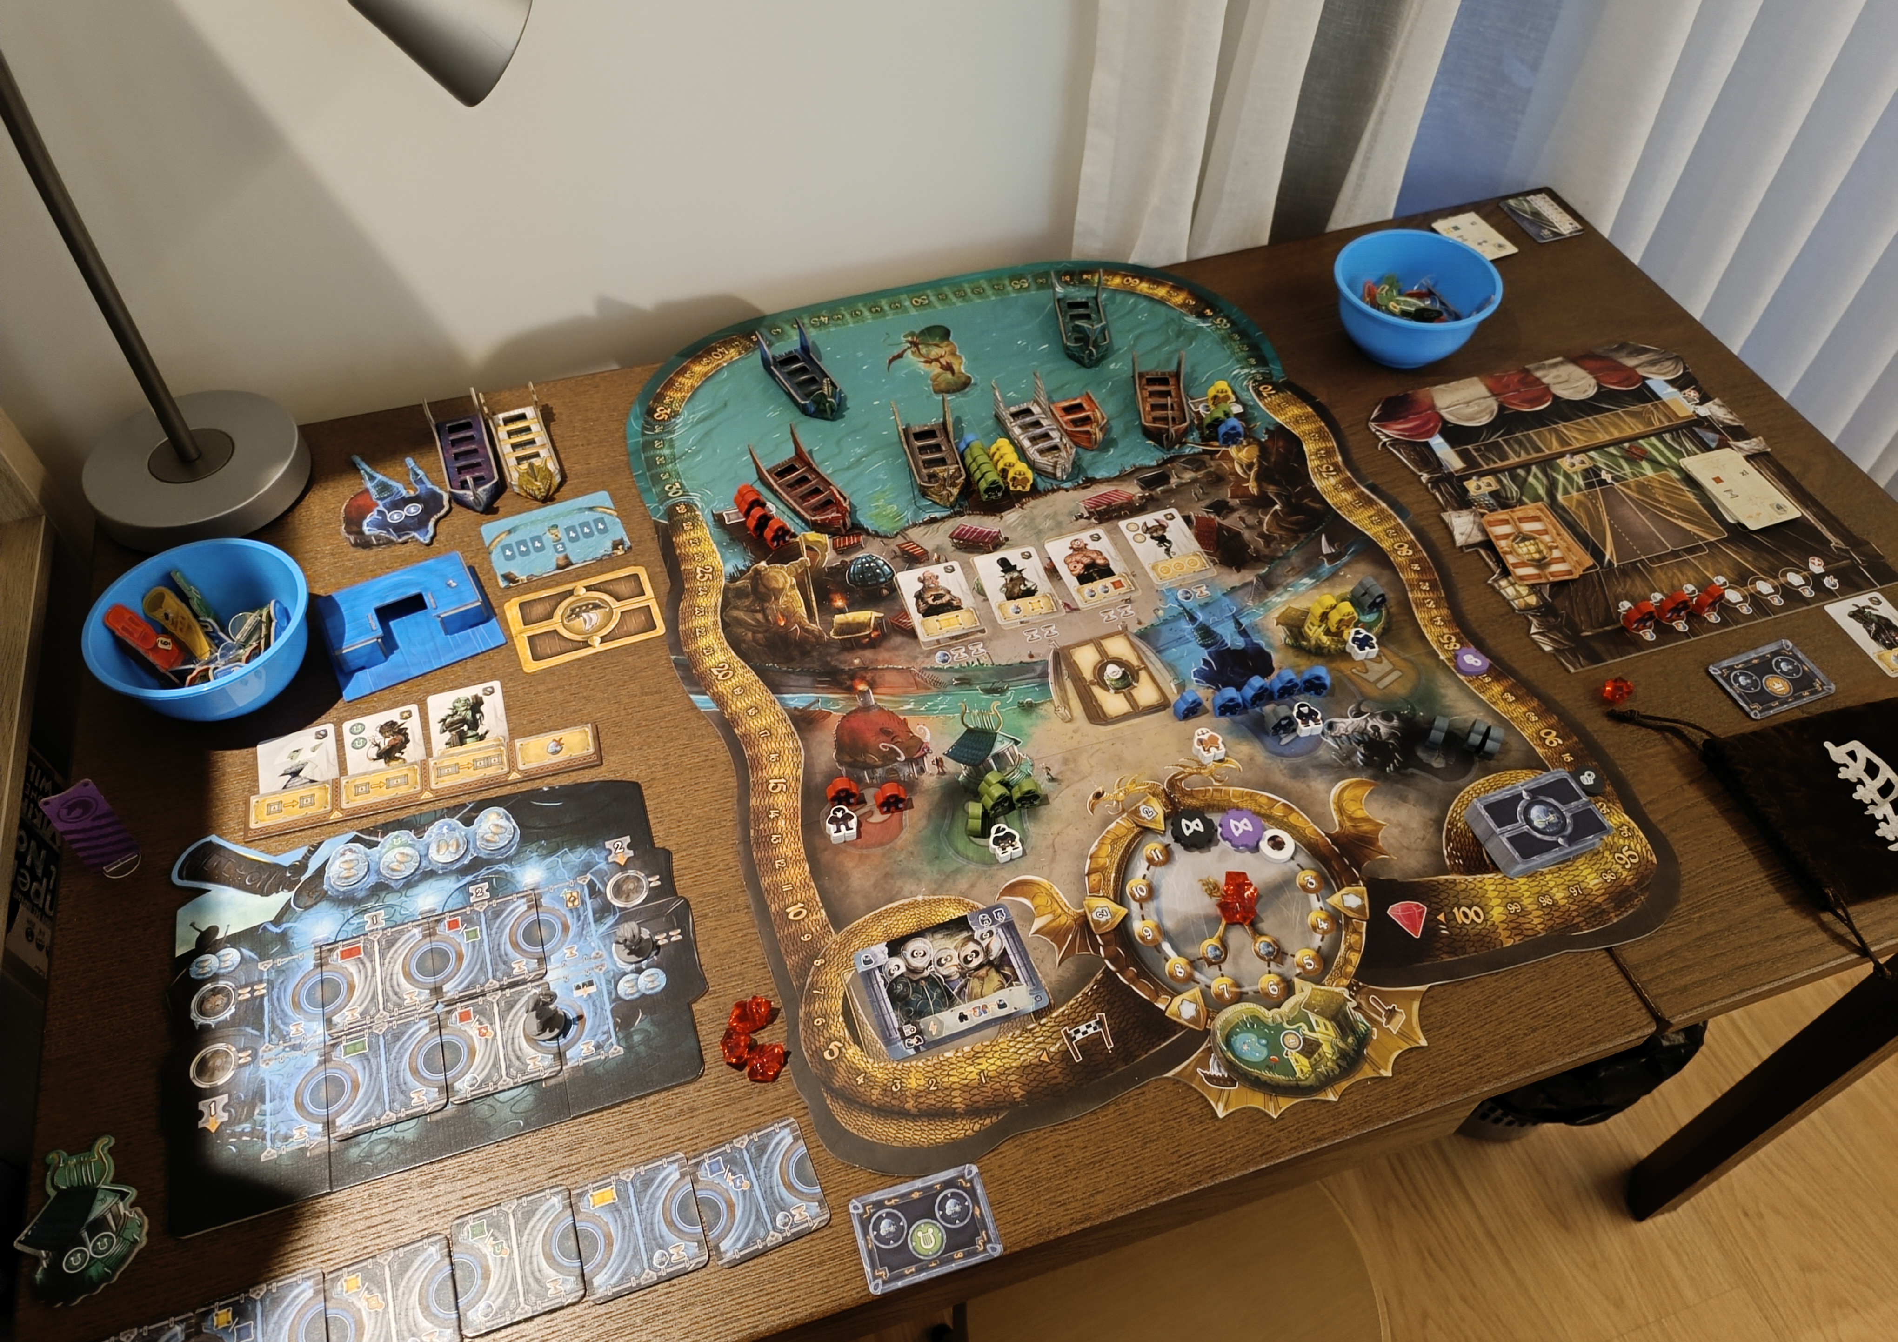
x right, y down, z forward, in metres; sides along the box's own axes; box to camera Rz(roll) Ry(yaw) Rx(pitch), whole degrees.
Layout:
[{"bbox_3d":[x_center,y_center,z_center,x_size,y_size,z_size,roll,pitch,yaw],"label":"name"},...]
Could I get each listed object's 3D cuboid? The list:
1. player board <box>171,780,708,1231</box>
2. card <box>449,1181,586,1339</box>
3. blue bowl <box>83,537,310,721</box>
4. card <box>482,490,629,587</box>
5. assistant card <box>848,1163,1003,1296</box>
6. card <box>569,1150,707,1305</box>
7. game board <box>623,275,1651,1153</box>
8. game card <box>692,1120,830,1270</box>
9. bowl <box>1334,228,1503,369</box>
[{"bbox_3d":[-0.276,0.151,0.706,0.270,0.003,0.226,-14,53,-12],"label":"player board"},{"bbox_3d":[-0.193,0.262,0.590,0.053,0.002,0.052,-15,54,-12],"label":"card"},{"bbox_3d":[-0.422,-0.013,0.762,0.120,0.062,0.120,1,52,-1],"label":"blue bowl"},{"bbox_3d":[-0.257,-0.087,0.862,0.087,0.002,0.060,-19,55,-15],"label":"card"},{"bbox_3d":[-0.010,0.254,0.600,0.061,0.002,0.042,-12,53,-11],"label":"assistant card"},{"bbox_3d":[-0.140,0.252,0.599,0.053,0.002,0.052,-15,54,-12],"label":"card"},{"bbox_3d":[0.079,-0.052,0.839,0.500,0.005,0.685,-14,54,-12],"label":"game board"},{"bbox_3d":[-0.087,0.240,0.609,0.053,0.002,0.052,-17,54,-14],"label":"game card"},{"bbox_3d":[0.340,-0.266,0.976,0.120,0.062,0.120,2,52,0],"label":"bowl"}]

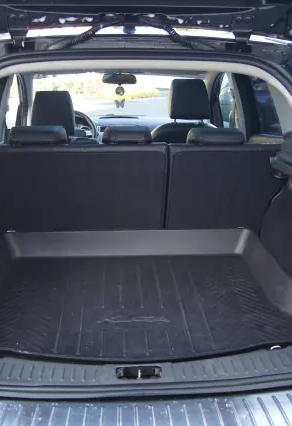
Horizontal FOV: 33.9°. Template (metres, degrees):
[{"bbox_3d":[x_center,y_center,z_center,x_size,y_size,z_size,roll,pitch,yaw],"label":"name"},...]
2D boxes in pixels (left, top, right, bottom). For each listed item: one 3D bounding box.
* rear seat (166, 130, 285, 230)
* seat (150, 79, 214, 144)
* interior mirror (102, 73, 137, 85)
[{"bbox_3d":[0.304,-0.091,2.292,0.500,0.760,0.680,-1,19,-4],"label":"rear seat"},{"bbox_3d":[0.225,-0.359,3.063,0.520,1.000,0.800,-1,19,-4],"label":"seat"},{"bbox_3d":[-0.184,-0.935,3.333,0.245,0.075,0.050,3,19,8],"label":"interior mirror"}]

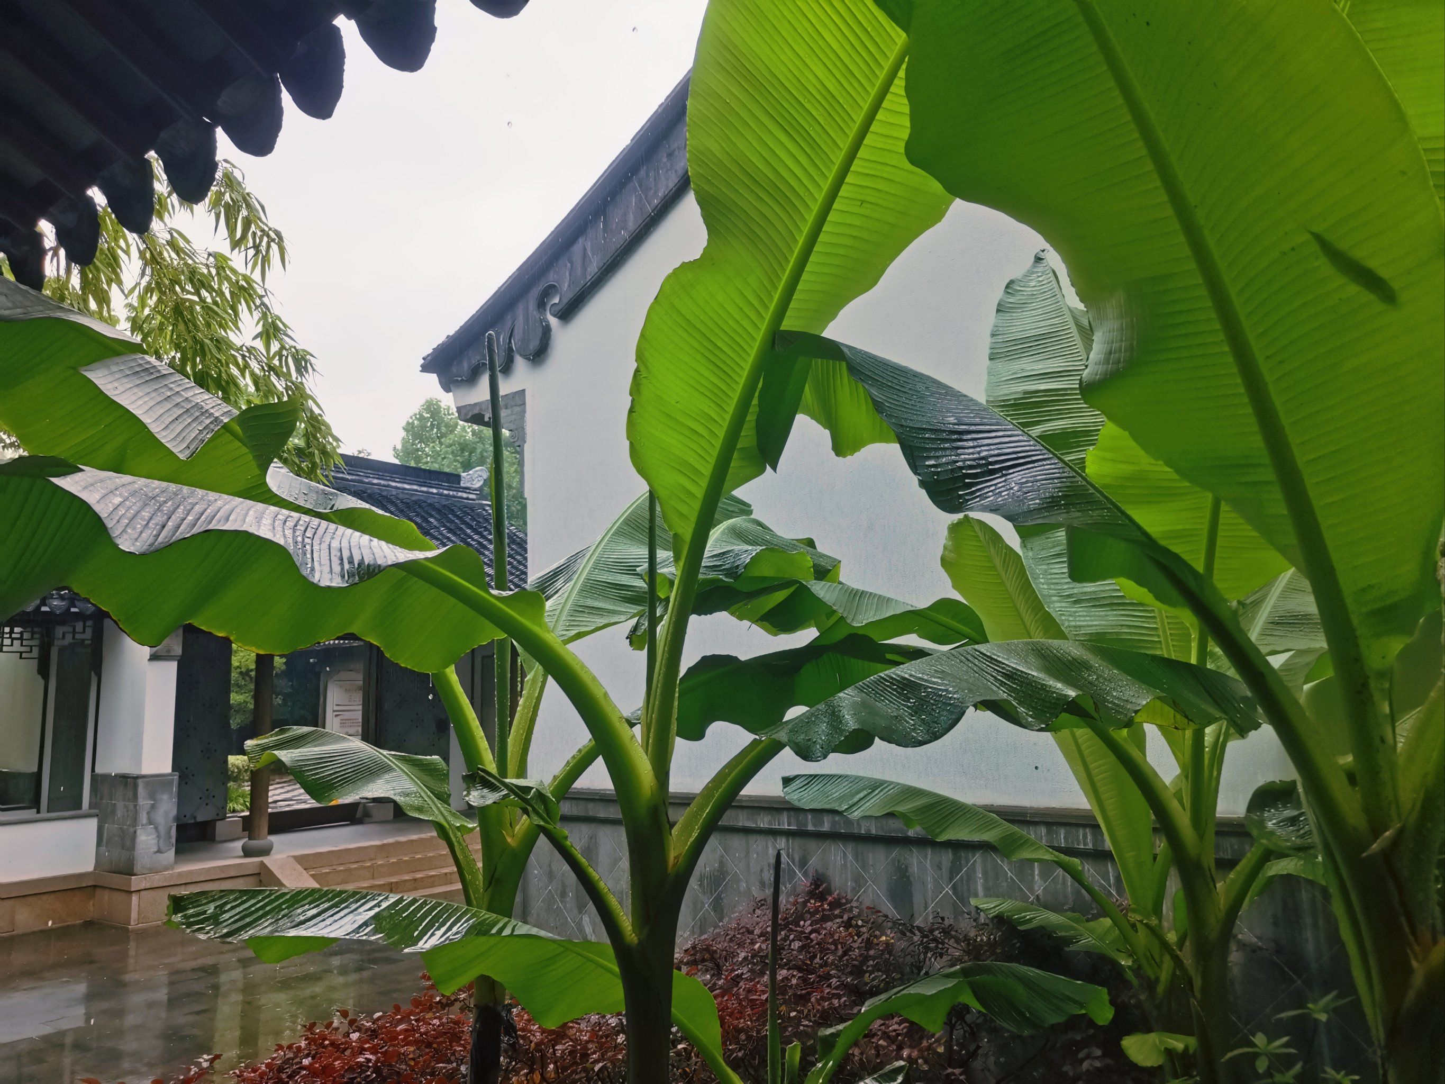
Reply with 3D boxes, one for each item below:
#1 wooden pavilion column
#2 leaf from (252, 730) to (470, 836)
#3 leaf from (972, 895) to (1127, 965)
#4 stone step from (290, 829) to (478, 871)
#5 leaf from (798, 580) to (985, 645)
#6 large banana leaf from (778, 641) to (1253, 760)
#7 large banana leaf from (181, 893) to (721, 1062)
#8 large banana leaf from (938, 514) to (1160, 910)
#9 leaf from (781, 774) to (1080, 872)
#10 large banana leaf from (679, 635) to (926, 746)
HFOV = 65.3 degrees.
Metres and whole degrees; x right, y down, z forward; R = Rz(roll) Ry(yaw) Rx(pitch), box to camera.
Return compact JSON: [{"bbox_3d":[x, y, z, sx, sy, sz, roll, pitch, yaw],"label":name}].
[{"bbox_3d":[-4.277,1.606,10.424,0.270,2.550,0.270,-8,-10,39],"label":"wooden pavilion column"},{"bbox_3d":[-1.417,0.932,4.400,0.830,0.370,0.360,-1,-8,-6],"label":"leaf"},{"bbox_3d":[1.135,1.346,3.900,0.500,0.200,0.260,-1,-8,-6],"label":"leaf"},{"bbox_3d":[-3.109,2.924,10.778,0.320,0.140,2.300,-8,-10,39],"label":"stone step"},{"bbox_3d":[0.603,0.254,4.000,0.650,0.210,0.340,-2,-8,5],"label":"leaf"},{"bbox_3d":[0.787,0.420,3.050,1.270,0.300,0.420,-1,-8,-6],"label":"large banana leaf"},{"bbox_3d":[-0.762,1.200,3.150,1.450,0.420,0.420,-1,-8,-6],"label":"large banana leaf"},{"bbox_3d":[1.127,0.588,3.900,0.660,1.300,0.360,-2,-8,0],"label":"large banana leaf"},{"bbox_3d":[0.721,0.975,3.900,1.000,0.320,0.300,-2,-8,5],"label":"leaf"},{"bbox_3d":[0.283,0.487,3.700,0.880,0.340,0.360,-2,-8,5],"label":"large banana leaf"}]

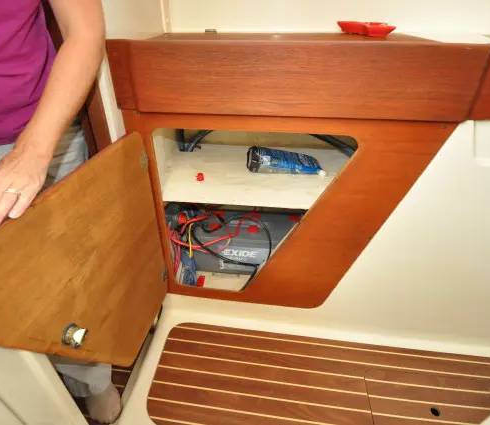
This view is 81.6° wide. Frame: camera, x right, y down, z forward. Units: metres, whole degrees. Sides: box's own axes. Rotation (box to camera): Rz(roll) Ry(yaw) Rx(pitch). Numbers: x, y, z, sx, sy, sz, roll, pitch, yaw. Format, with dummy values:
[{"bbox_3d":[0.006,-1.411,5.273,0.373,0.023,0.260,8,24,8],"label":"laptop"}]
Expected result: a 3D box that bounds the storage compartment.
[{"bbox_3d":[0.033,-0.067,1.075,0.558,0.610,0.420,4,34,6],"label":"storage compartment"}]

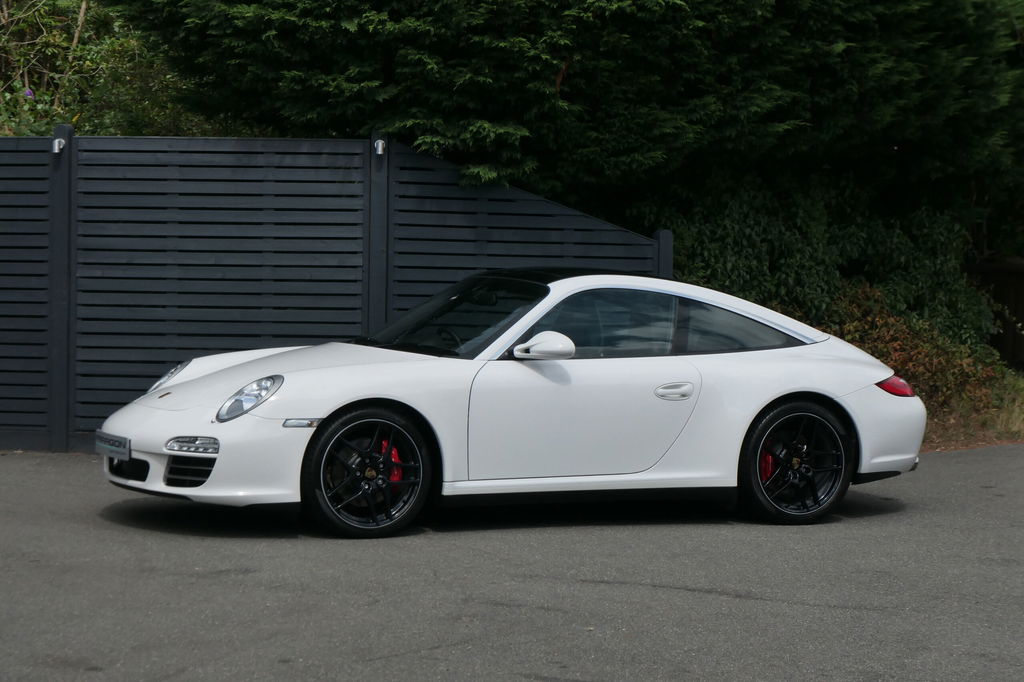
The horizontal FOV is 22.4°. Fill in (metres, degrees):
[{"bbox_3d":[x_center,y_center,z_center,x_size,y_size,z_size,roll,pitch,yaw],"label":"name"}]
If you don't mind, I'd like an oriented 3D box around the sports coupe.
[{"bbox_3d":[0.080,0.256,13.474,4.440,1.300,1.880,0,3,-27],"label":"sports coupe"}]

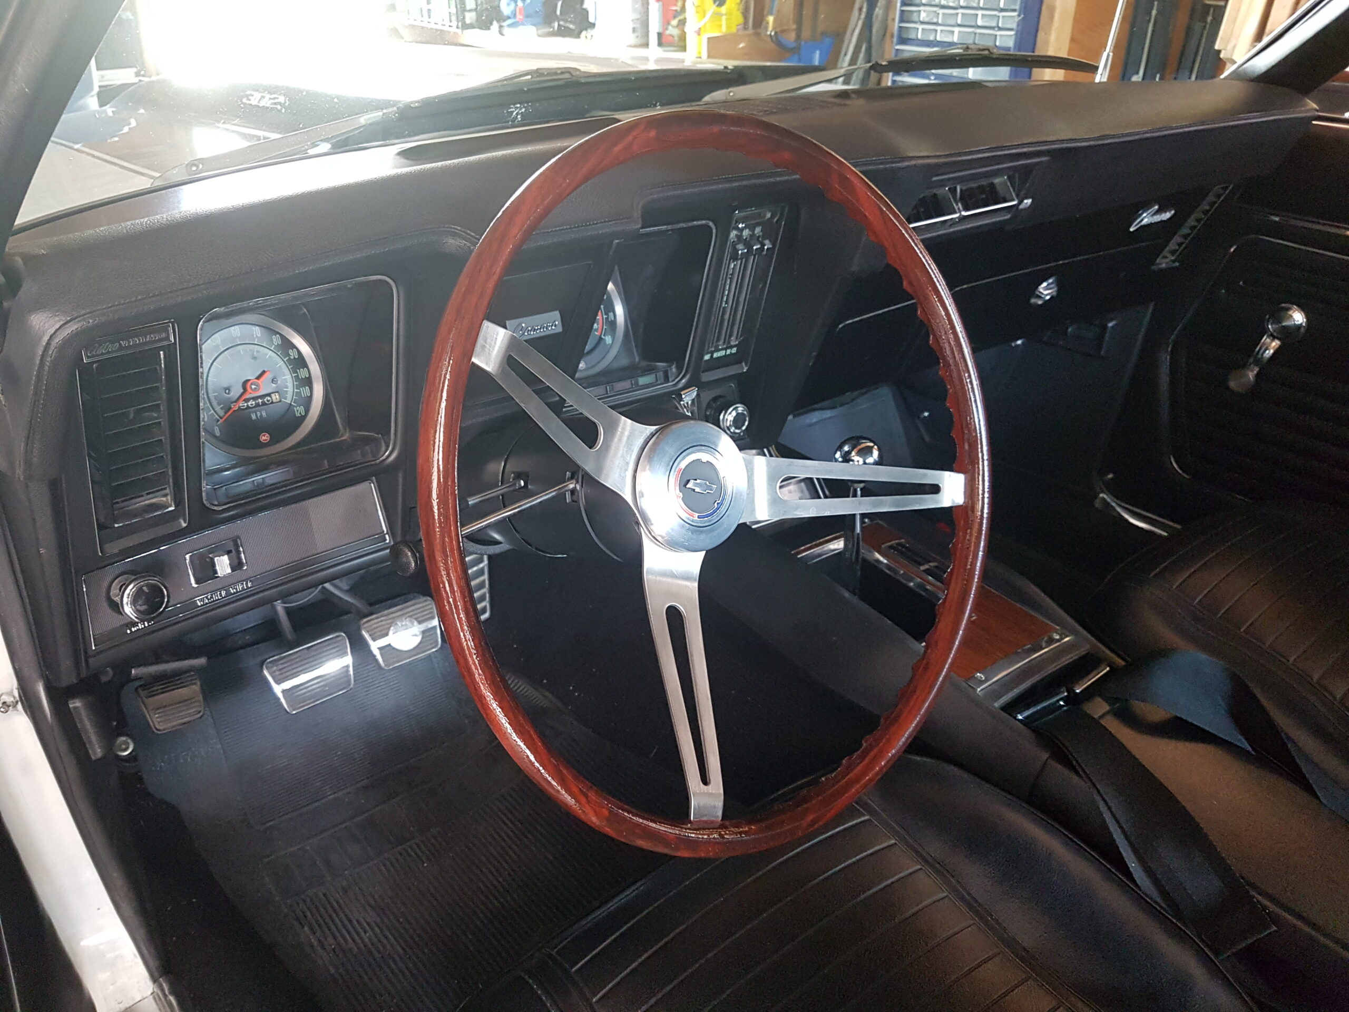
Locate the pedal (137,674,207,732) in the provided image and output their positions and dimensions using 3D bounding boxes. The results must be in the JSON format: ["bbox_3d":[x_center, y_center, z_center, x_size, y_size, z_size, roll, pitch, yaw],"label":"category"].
[{"bbox_3d":[-0.567,0.222,1.143,0.061,0.052,0.025,-21,0,-35],"label":"pedal"}]

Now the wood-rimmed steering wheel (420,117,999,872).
[{"bbox_3d":[0.023,-0.012,0.596,0.404,0.404,0.105,-21,13,-35],"label":"wood-rimmed steering wheel"}]

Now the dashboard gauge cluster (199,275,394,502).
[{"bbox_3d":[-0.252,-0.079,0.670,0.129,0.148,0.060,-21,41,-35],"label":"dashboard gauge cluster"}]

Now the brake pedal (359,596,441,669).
[{"bbox_3d":[-0.292,0.139,1.088,0.085,0.056,0.025,-21,0,-35],"label":"brake pedal"}]

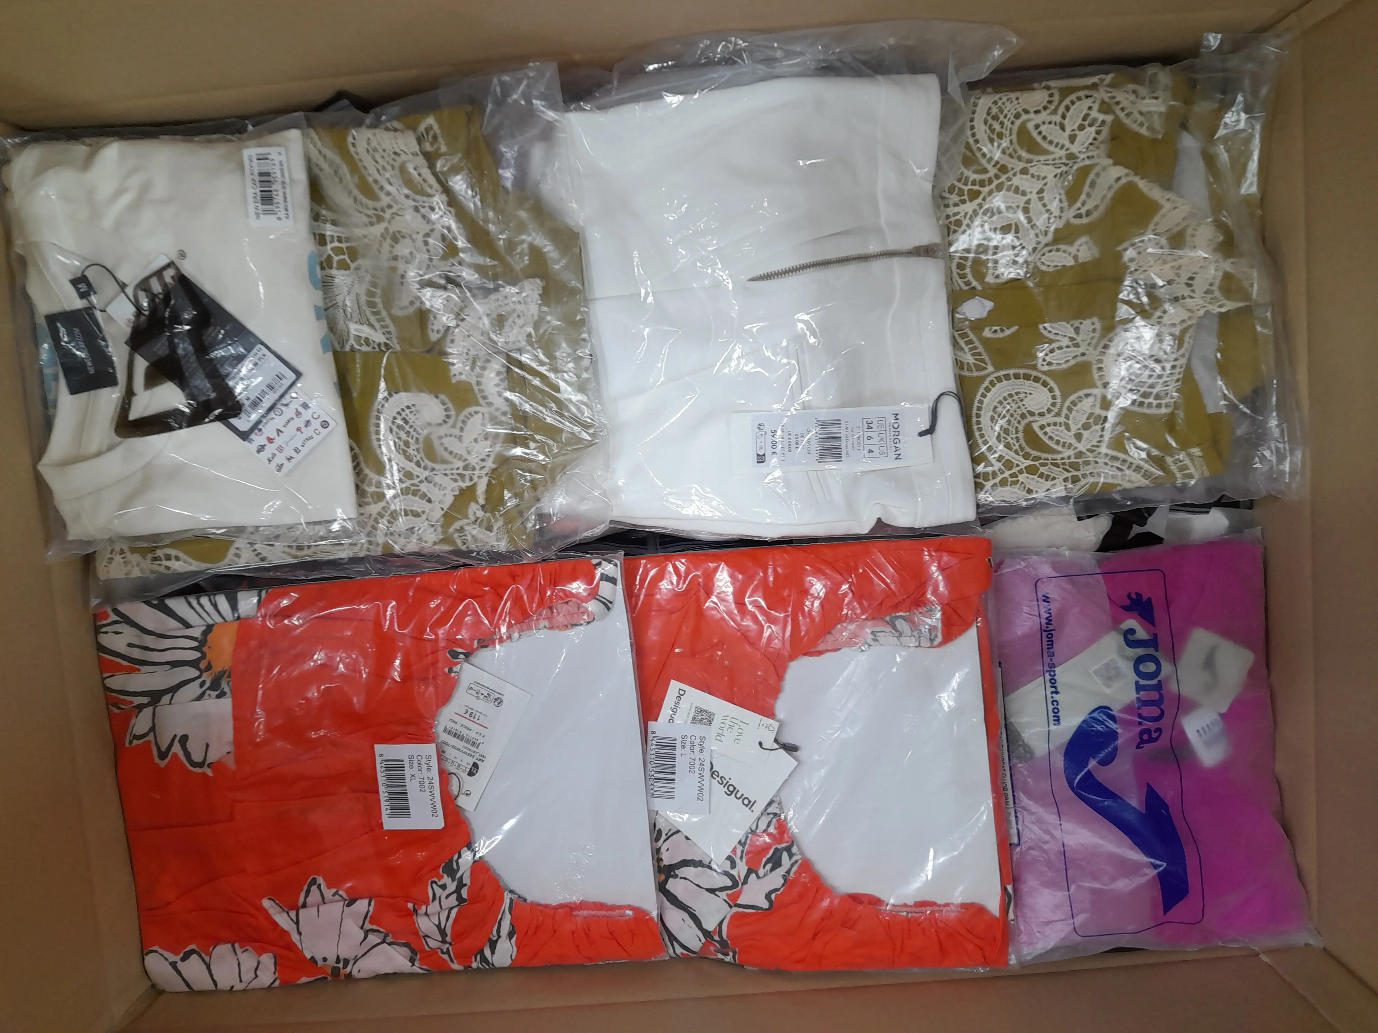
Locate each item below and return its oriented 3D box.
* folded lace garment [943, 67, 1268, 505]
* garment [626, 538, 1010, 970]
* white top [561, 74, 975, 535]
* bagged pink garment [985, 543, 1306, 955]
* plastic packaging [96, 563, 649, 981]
[{"bbox_3d":[0.225,-0.126,0.572,0.164,0.037,0.227,-3,96,2],"label":"folded lace garment"},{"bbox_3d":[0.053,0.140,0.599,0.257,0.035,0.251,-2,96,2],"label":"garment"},{"bbox_3d":[0.047,-0.115,0.576,0.206,0.037,0.241,-3,96,2],"label":"white top"},{"bbox_3d":[0.264,0.136,0.605,0.173,0.045,0.246,-3,96,2],"label":"bagged pink garment"},{"bbox_3d":[-0.186,0.155,0.619,0.319,0.035,0.254,-3,96,2],"label":"plastic packaging"}]

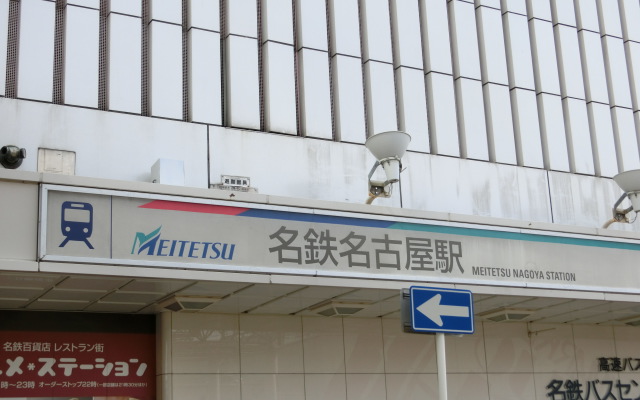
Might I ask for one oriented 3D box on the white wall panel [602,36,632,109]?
[{"bbox_3d":[5.054,-2.163,16.374,0.401,1.276,0.119,6,-17,-29],"label":"white wall panel"}]

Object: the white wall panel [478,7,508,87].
[{"bbox_3d":[2.701,-2.399,15.071,0.401,1.276,0.119,6,-17,-29],"label":"white wall panel"}]

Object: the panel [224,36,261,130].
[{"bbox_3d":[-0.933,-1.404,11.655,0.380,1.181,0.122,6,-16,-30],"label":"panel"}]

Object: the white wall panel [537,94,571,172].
[{"bbox_3d":[3.699,-1.059,15.265,0.401,1.276,0.119,6,-17,-29],"label":"white wall panel"}]

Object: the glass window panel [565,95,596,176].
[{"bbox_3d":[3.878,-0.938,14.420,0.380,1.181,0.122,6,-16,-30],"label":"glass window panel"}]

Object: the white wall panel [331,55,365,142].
[{"bbox_3d":[0.404,-1.389,13.441,0.401,1.276,0.119,6,-17,-29],"label":"white wall panel"}]

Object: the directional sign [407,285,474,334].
[{"bbox_3d":[1.075,0.978,8.473,0.600,0.400,0.040,5,-18,-18],"label":"directional sign"}]

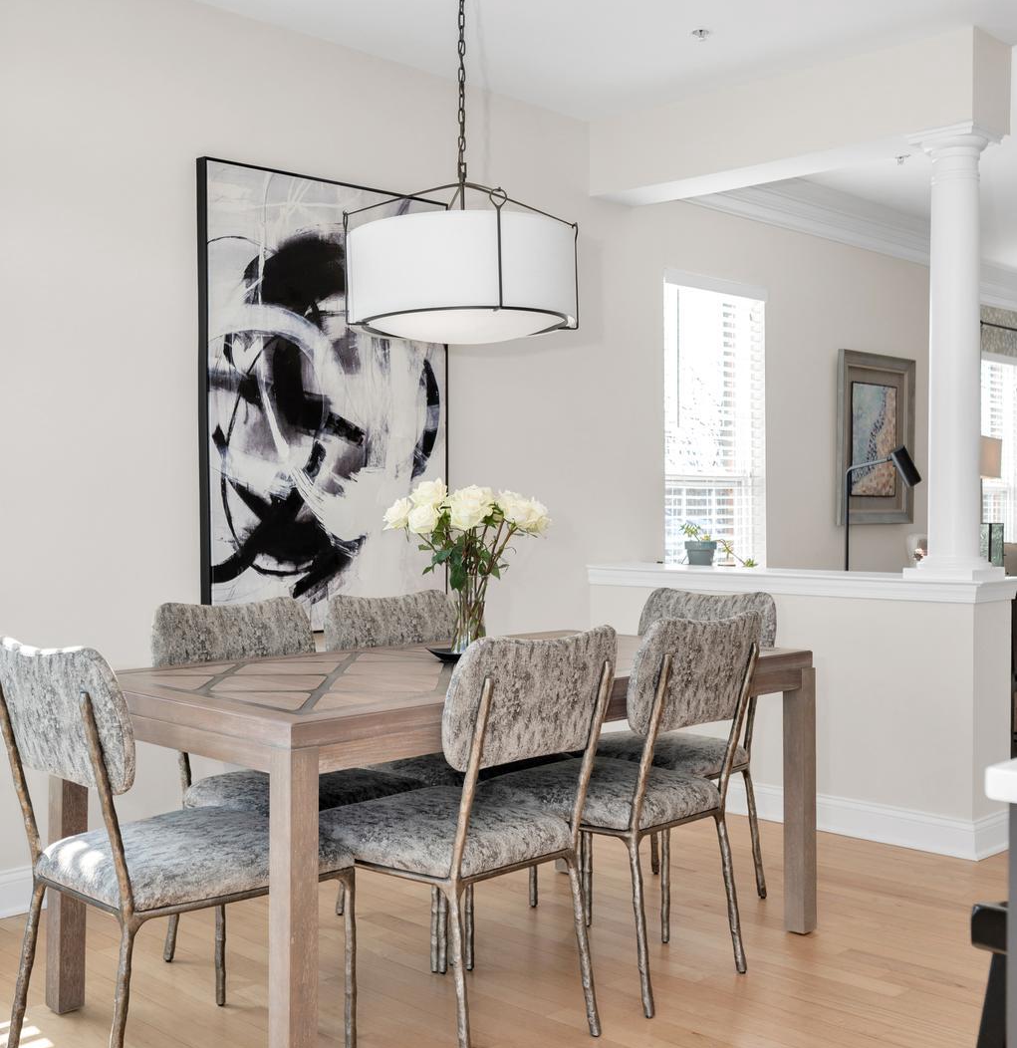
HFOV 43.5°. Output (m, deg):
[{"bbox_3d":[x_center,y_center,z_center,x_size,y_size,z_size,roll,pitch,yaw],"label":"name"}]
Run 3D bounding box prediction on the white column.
[{"bbox_3d":[1.507,-0.562,4.303,0.245,1.500,0.245,0,1,45],"label":"white column"}]

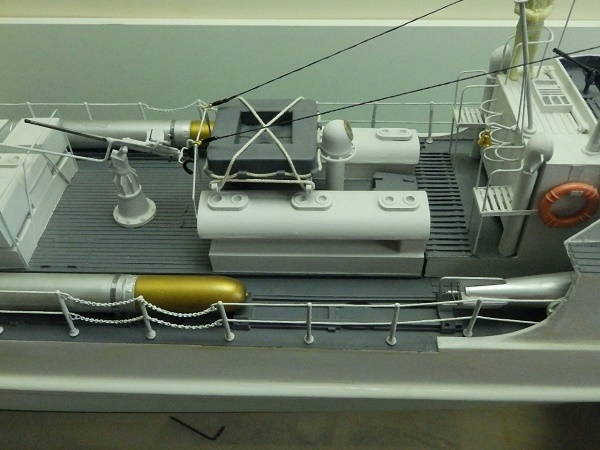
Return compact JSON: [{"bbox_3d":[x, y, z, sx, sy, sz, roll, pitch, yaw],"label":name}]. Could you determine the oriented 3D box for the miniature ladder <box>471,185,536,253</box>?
[{"bbox_3d":[0.145,-0.004,0.404,0.039,0.039,0.031,-1,41,-2],"label":"miniature ladder"}]

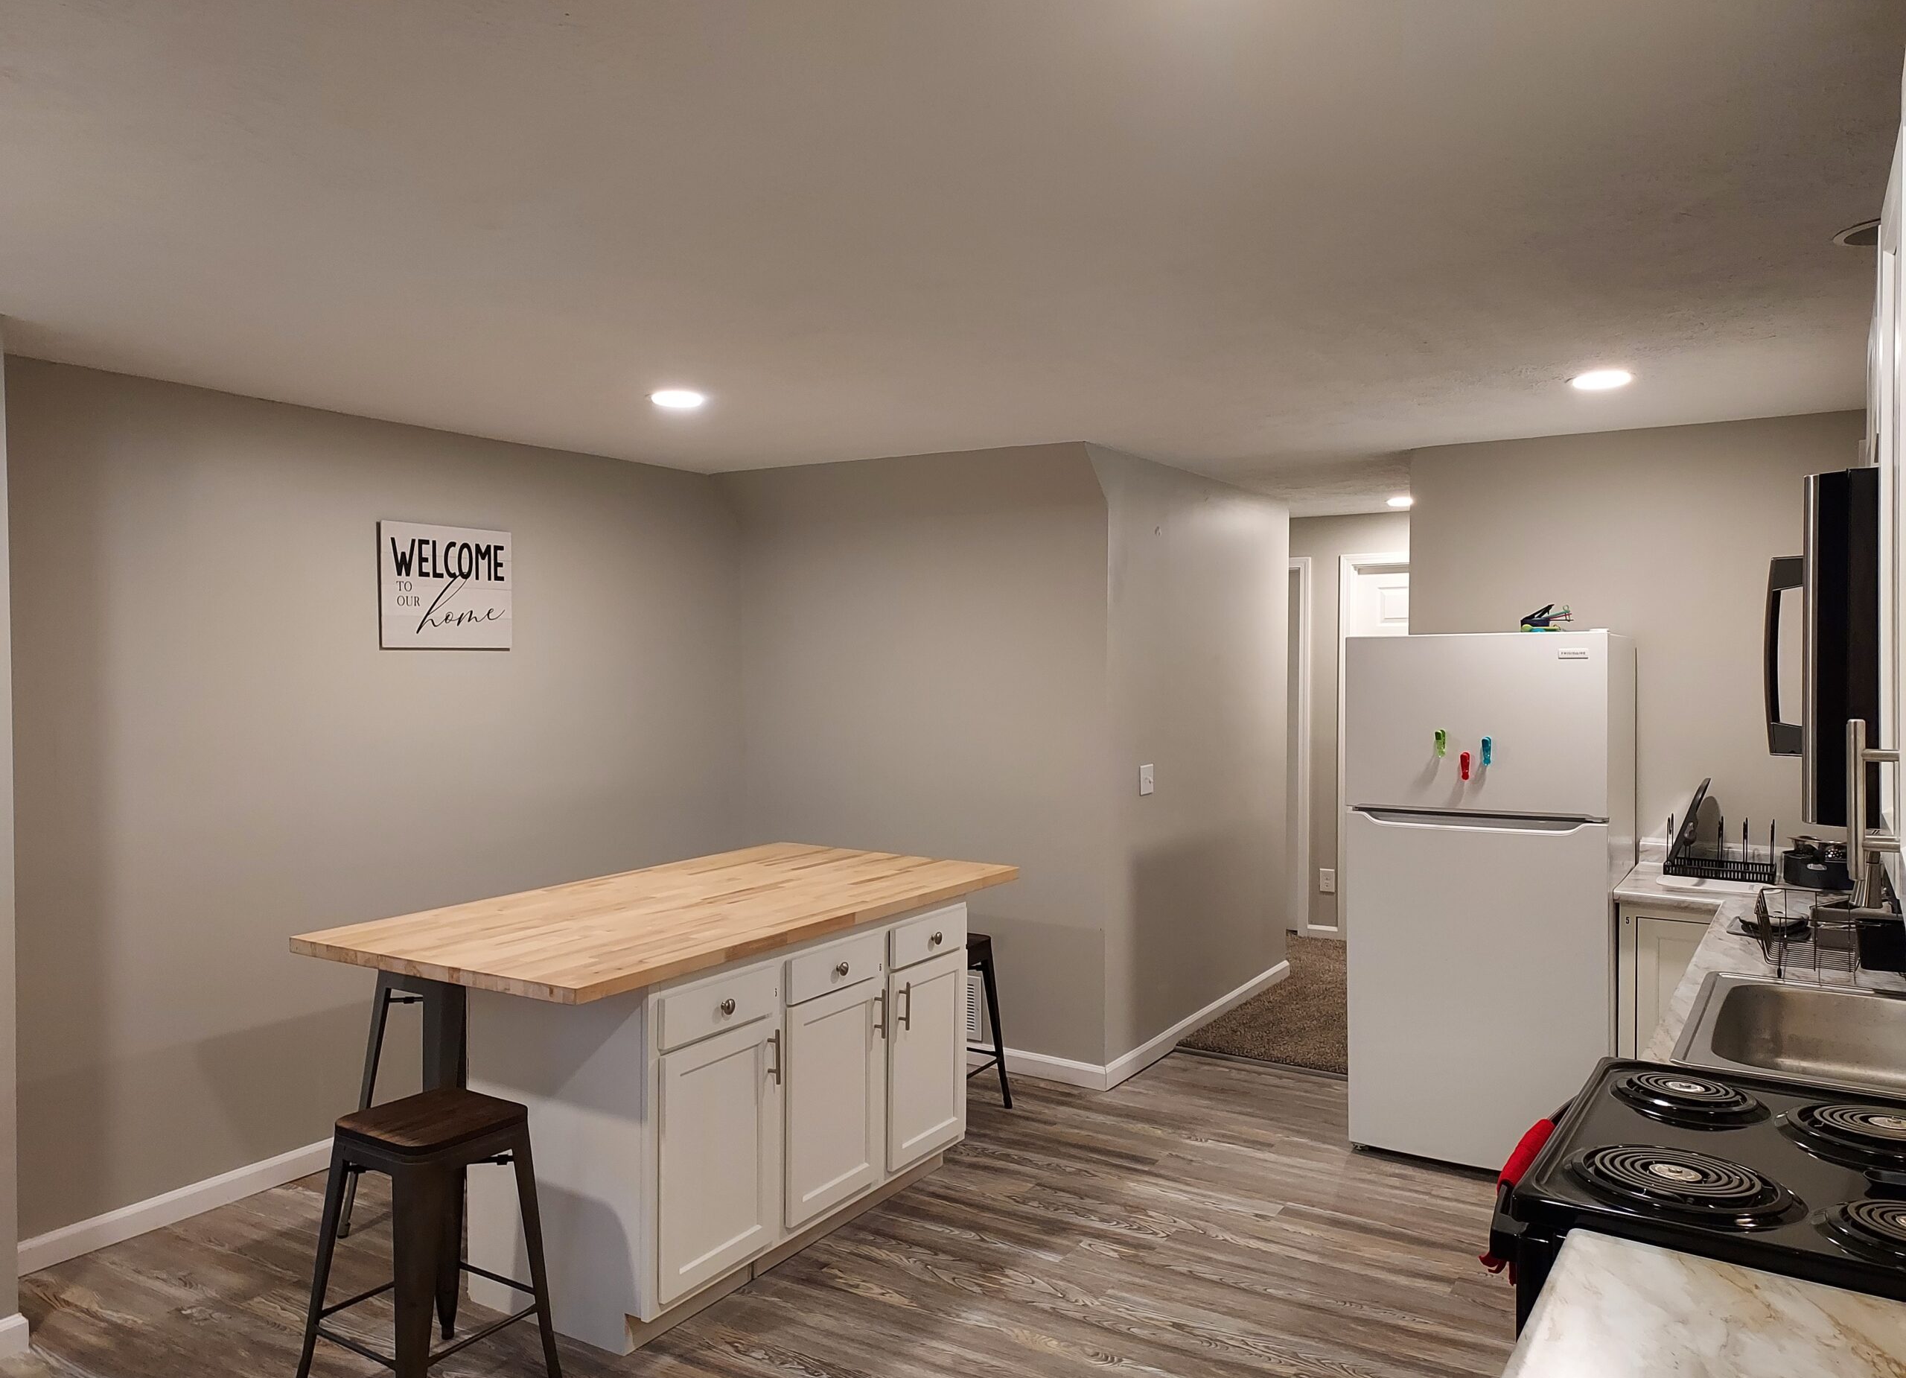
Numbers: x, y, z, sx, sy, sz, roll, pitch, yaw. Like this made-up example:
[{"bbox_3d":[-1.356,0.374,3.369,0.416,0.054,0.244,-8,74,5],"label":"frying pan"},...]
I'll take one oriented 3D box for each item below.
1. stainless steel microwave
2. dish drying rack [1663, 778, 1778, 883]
[{"bbox_3d":[1.331,-0.050,1.712,0.438,0.398,0.757,1,1,32],"label":"stainless steel microwave"},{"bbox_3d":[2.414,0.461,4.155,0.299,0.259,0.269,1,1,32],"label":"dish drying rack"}]

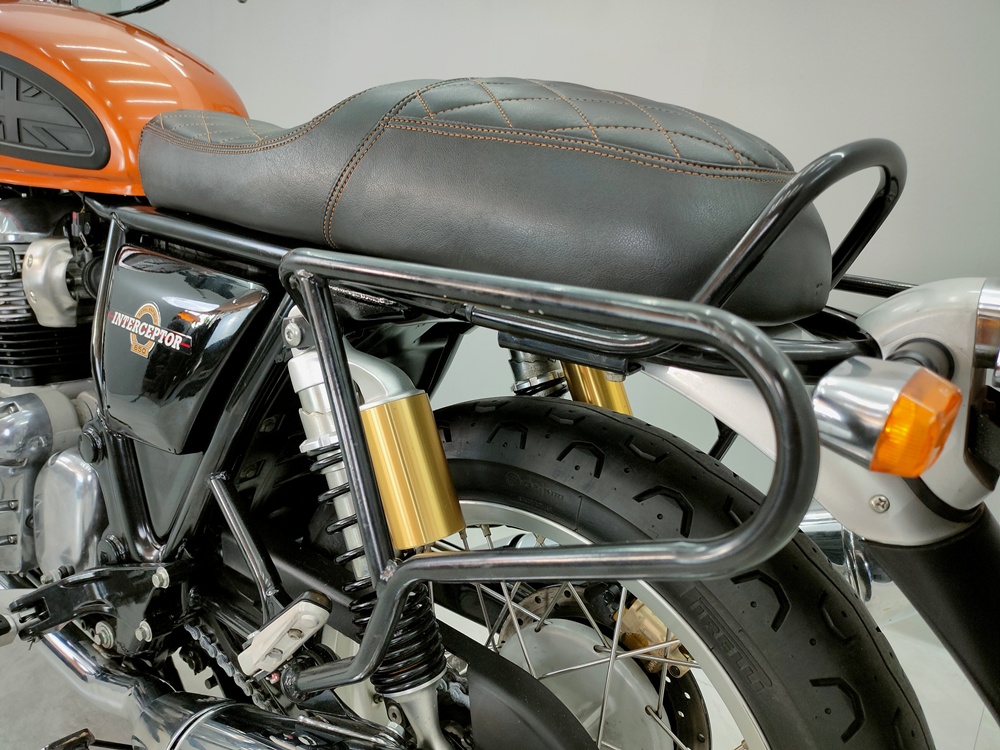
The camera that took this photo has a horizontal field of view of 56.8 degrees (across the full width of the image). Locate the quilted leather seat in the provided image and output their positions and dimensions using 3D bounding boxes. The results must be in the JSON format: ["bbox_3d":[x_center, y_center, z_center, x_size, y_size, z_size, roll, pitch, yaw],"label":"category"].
[{"bbox_3d":[-0.020,-0.164,0.753,0.630,0.155,0.255,12,16,36],"label":"quilted leather seat"}]

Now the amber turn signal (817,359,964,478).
[{"bbox_3d":[0.184,0.020,0.439,0.060,0.046,0.056,20,21,34],"label":"amber turn signal"}]

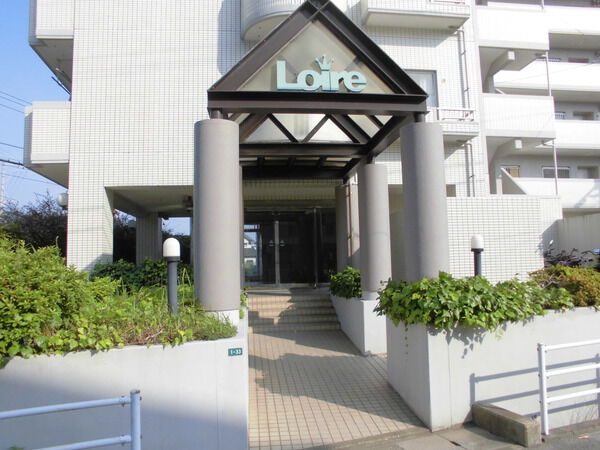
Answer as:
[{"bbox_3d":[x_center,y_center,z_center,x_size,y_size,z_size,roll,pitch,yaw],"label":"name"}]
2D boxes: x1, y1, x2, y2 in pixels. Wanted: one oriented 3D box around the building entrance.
[{"bbox_3d":[-0.235,0.627,12.715,2.700,2.300,0.350,0,-6,-9],"label":"building entrance"}]

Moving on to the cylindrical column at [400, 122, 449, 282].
[{"bbox_3d":[1.495,-0.131,5.385,0.495,2.067,0.495,-1,-5,0],"label":"cylindrical column"}]

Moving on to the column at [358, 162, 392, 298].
[{"bbox_3d":[1.233,0.083,7.449,0.495,2.087,0.495,-1,-6,-7],"label":"column"}]

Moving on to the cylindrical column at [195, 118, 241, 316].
[{"bbox_3d":[-0.933,-0.095,5.091,0.495,2.087,0.495,-1,-6,-7],"label":"cylindrical column"}]

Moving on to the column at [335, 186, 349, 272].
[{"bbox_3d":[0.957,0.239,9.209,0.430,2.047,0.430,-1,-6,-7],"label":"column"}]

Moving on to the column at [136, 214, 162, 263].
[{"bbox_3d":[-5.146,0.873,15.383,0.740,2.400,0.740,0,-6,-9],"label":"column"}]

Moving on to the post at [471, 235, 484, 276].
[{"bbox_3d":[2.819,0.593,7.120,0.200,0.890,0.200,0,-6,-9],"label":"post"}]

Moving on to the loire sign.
[{"bbox_3d":[0.258,-1.777,5.339,1.076,0.444,0.060,-1,-6,-7],"label":"loire sign"}]

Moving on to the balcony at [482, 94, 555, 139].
[{"bbox_3d":[6.263,-3.118,13.837,2.300,1.280,1.360,0,-6,-9],"label":"balcony"}]

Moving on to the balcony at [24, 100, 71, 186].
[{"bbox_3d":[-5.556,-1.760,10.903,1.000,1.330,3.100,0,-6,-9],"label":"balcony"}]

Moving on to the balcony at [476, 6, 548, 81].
[{"bbox_3d":[6.224,-5.788,14.118,2.350,1.350,1.400,0,-6,-9],"label":"balcony"}]

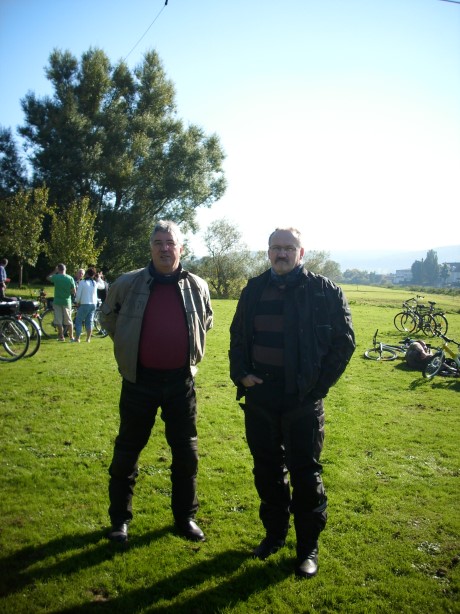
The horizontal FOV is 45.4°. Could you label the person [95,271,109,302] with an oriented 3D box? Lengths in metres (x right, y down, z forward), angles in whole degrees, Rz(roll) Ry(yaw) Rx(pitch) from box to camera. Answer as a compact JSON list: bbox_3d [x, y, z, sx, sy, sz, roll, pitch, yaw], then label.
[{"bbox_3d":[-3.201,-0.088,13.800,0.500,1.620,0.360,2,3,21],"label":"person"}]

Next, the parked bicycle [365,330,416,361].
[{"bbox_3d":[3.640,0.900,11.800,1.720,0.550,1.020,-2,15,-18],"label":"parked bicycle"}]

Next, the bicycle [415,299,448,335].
[{"bbox_3d":[6.253,0.317,17.400,0.600,1.080,1.750,0,3,-30],"label":"bicycle"}]

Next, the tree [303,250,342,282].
[{"bbox_3d":[14.820,-6.386,90.000,6.500,6.200,6.000,1,3,0],"label":"tree"}]

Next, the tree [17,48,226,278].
[{"bbox_3d":[-9.780,-12.418,50.000,17.500,20.500,15.500,1,3,0],"label":"tree"}]

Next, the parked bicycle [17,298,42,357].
[{"bbox_3d":[-4.000,0.330,9.360,1.750,1.060,0.580,1,3,14],"label":"parked bicycle"}]

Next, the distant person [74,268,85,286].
[{"bbox_3d":[-3.888,-0.142,14.200,0.500,1.670,0.340,0,3,-18],"label":"distant person"}]

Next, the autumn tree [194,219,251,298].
[{"bbox_3d":[-0.682,-4.367,50.000,5.100,7.300,4.800,1,3,0],"label":"autumn tree"}]

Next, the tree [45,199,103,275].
[{"bbox_3d":[-10.751,-4.460,38.000,4.000,6.300,3.800,1,3,0],"label":"tree"}]

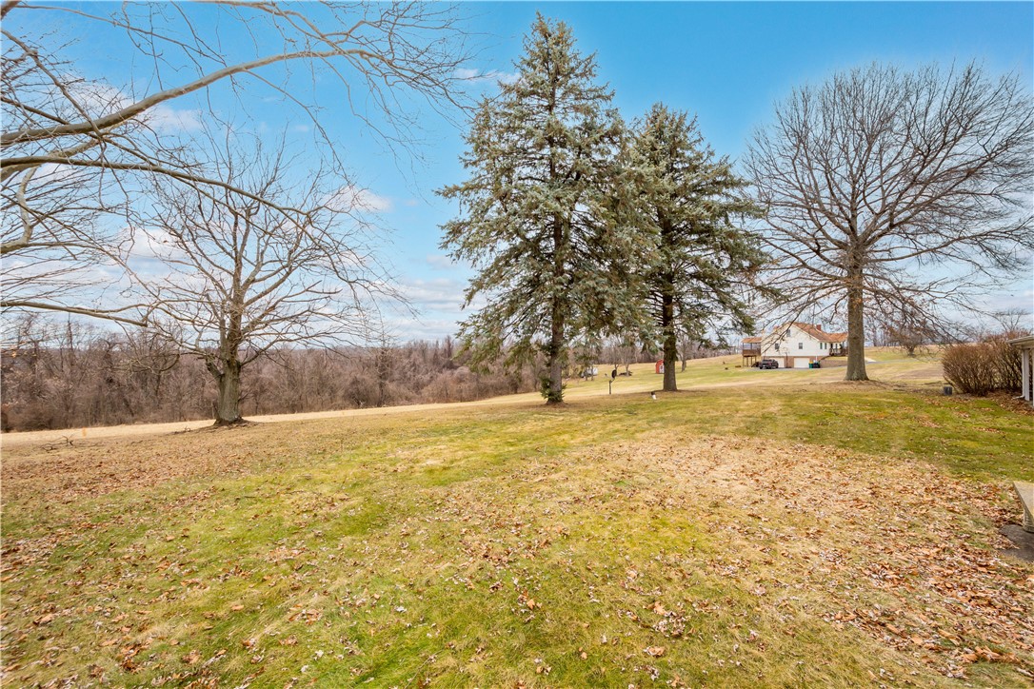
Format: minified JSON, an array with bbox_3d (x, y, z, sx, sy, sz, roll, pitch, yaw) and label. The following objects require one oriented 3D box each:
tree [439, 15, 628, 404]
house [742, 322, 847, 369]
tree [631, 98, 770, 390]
[{"bbox_3d":[1.200,-5.500,17.500,8.000,15.800,7.600,0,0,0],"label":"tree"},{"bbox_3d":[59.600,0.160,91.400,15.500,9.100,17.000,0,0,43],"label":"house"},{"bbox_3d":[9.600,-5.660,25.000,8.800,16.700,8.400,0,0,0],"label":"tree"}]

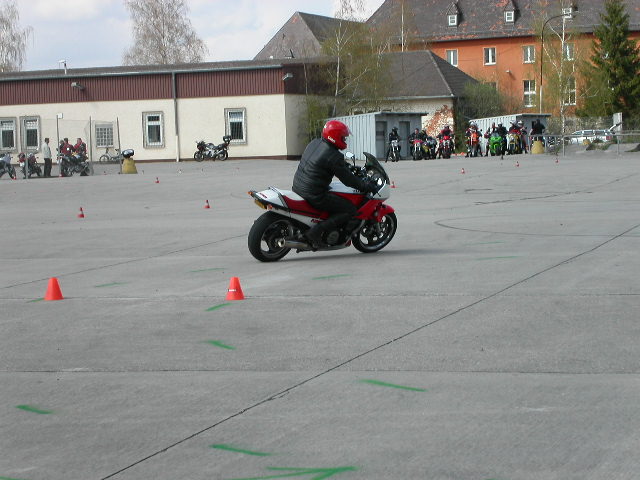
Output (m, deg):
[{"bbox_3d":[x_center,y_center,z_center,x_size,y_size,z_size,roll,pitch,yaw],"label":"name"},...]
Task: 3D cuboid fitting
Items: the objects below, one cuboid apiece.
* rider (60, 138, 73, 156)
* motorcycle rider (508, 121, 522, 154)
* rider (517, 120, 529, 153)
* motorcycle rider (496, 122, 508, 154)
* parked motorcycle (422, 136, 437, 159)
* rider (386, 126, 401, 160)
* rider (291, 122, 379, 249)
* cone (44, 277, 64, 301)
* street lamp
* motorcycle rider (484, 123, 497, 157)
[{"bbox_3d":[-11.582,-3.759,95.955,0.420,1.720,0.550,-5,4,-41],"label":"rider"},{"bbox_3d":[9.288,-4.875,100.458,0.700,1.600,0.750,-3,3,-7],"label":"motorcycle rider"},{"bbox_3d":[9.866,-5.011,102.958,0.620,1.600,0.600,-2,3,0],"label":"rider"},{"bbox_3d":[8.691,-4.838,100.959,0.650,1.580,0.600,-3,3,-9],"label":"motorcycle rider"},{"bbox_3d":[5.042,-4.254,96.971,0.750,1.100,2.100,-3,3,-14],"label":"parked motorcycle"},{"bbox_3d":[3.209,-4.247,93.460,0.700,1.550,0.700,-3,3,-14],"label":"rider"},{"bbox_3d":[0.107,-0.658,24.895,0.950,1.480,0.640,-4,4,-36],"label":"rider"},{"bbox_3d":[-2.500,0.446,19.806,0.185,0.228,0.185,-2,3,0],"label":"cone"},{"bbox_3d":[15.742,-10.747,139.770,2.350,8.776,0.350,-2,3,0],"label":"street lamp"},{"bbox_3d":[7.934,-4.700,98.458,0.600,1.600,0.600,-3,3,-6],"label":"motorcycle rider"}]

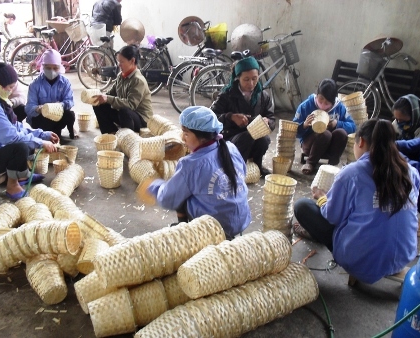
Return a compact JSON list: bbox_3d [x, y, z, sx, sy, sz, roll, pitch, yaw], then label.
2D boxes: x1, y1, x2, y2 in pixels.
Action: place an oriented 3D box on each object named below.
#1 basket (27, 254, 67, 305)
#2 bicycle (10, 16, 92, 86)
[{"bbox_3d":[-0.762,0.528,2.164,0.175,0.175,0.210,-18,38,-25],"label":"basket"},{"bbox_3d":[-2.171,-1.654,6.708,1.650,1.030,0.550,6,20,6],"label":"bicycle"}]

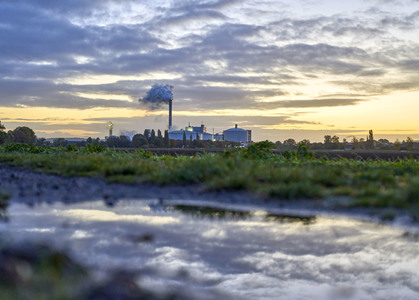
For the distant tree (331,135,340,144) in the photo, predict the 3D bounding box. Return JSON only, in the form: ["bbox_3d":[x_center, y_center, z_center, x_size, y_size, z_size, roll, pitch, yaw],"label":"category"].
[{"bbox_3d":[100.660,-6.190,500.000,7.190,10.780,6.830,0,0,0],"label":"distant tree"}]

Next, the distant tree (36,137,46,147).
[{"bbox_3d":[-115.420,-5.150,430.000,6.870,6.870,6.530,0,0,0],"label":"distant tree"}]

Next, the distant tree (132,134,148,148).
[{"bbox_3d":[-49.610,-6.290,450.000,11.500,9.990,10.930,0,0,0],"label":"distant tree"}]

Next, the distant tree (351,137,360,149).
[{"bbox_3d":[116.630,-5.710,500.000,6.390,10.150,6.070,0,0,0],"label":"distant tree"}]

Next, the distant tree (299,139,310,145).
[{"bbox_3d":[76.090,-4.790,500.000,9.190,7.990,8.730,0,0,0],"label":"distant tree"}]

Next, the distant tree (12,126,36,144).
[{"bbox_3d":[-109.070,-7.830,370.000,14.190,11.530,13.480,0,0,0],"label":"distant tree"}]

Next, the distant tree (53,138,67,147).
[{"bbox_3d":[-114.650,-5.370,480.000,10.740,6.900,10.200,0,0,0],"label":"distant tree"}]

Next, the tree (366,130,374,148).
[{"bbox_3d":[134.380,-8.520,520.000,5.400,15.700,5.130,0,0,0],"label":"tree"}]

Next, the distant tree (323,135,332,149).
[{"bbox_3d":[94.660,-6.110,500.000,6.390,10.940,6.070,0,0,0],"label":"distant tree"}]

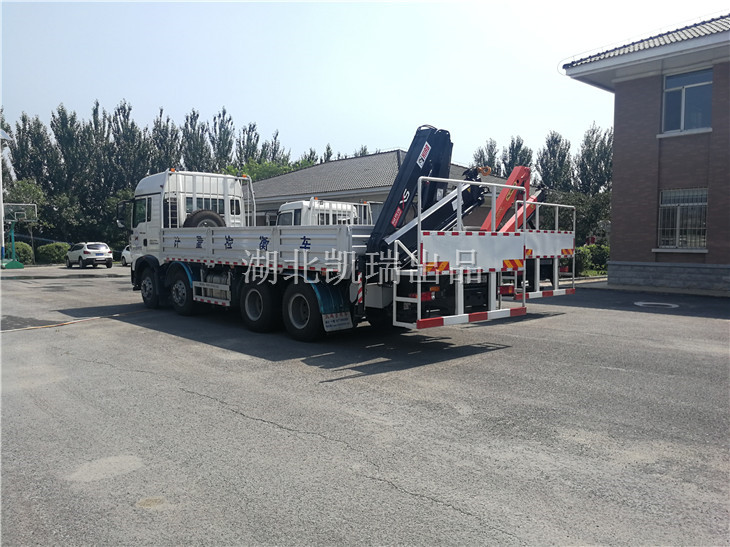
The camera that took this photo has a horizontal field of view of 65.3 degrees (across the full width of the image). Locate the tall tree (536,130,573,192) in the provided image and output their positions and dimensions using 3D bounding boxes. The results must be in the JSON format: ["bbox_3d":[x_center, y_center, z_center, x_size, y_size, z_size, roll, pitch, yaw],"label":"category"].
[{"bbox_3d":[17.455,-7.360,52.894,3.680,11.690,3.680,0,4,0],"label":"tall tree"}]

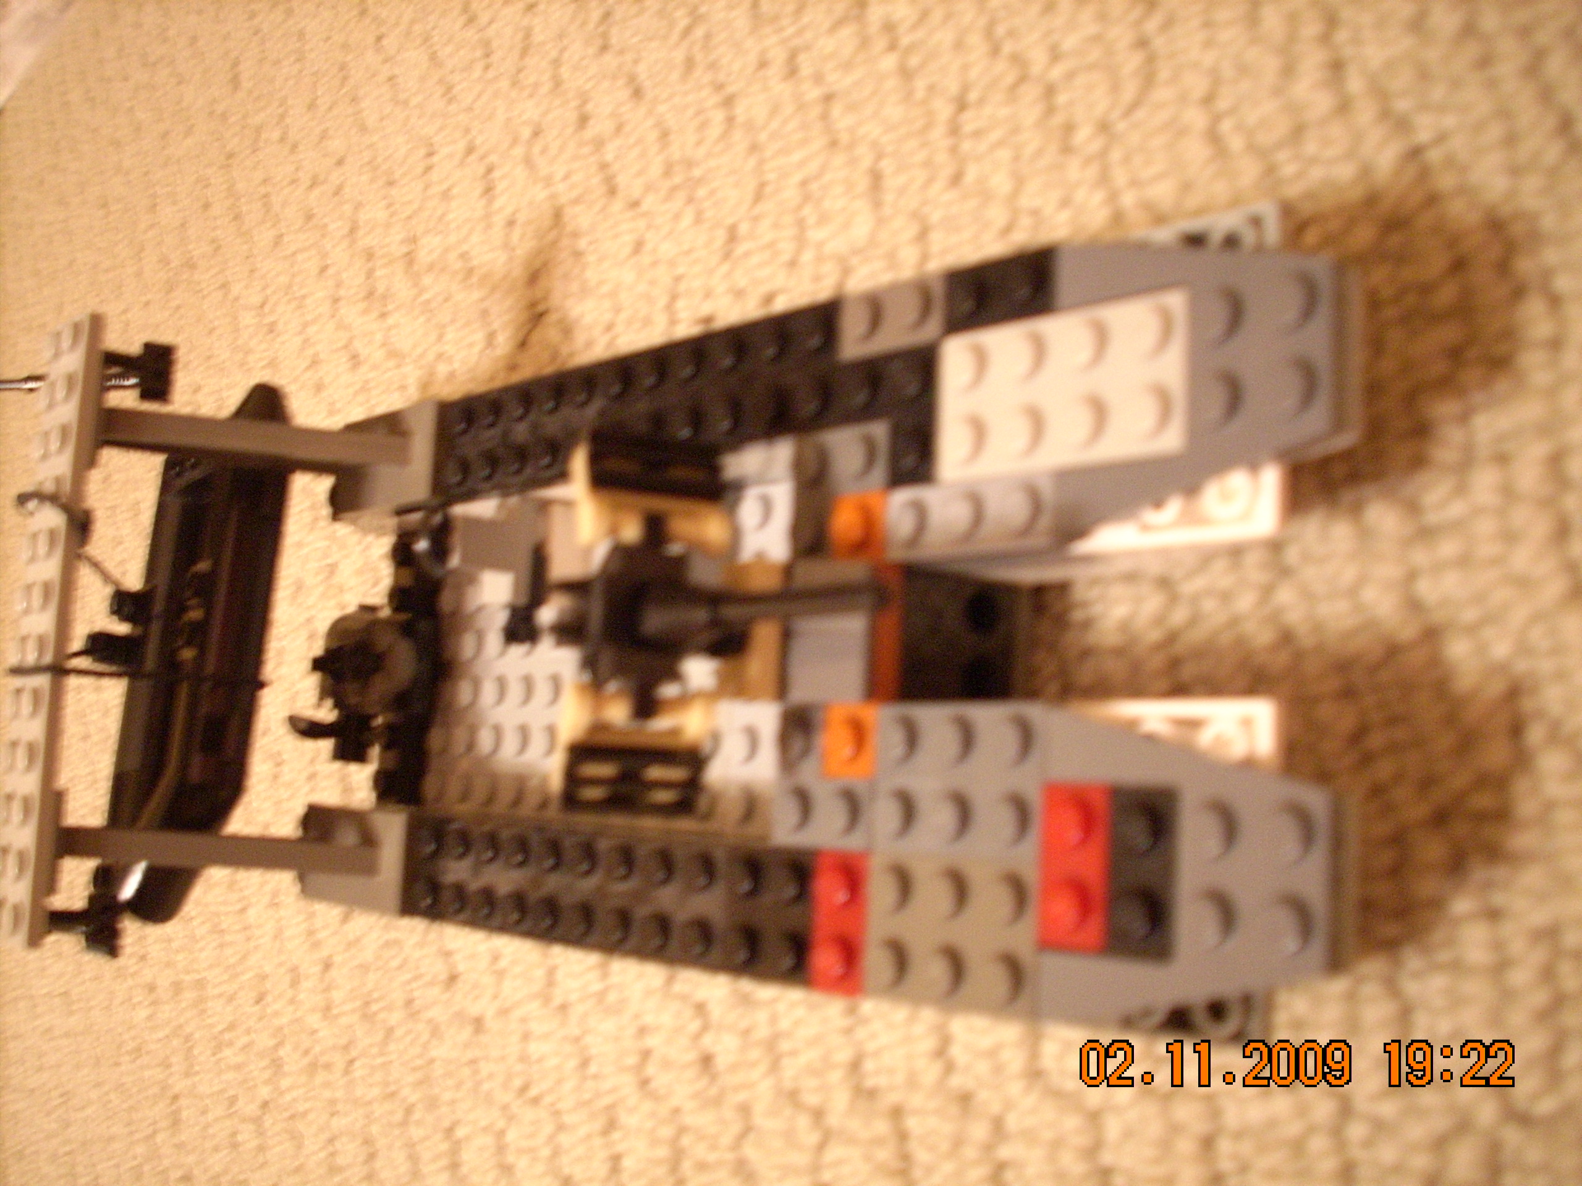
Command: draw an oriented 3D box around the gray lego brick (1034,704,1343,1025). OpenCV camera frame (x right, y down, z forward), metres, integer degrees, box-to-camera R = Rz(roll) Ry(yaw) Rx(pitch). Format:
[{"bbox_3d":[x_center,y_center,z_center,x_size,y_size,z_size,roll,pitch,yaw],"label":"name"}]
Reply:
[{"bbox_3d":[0.037,0.026,0.160,0.032,0.005,0.032,-4,80,47],"label":"gray lego brick"}]

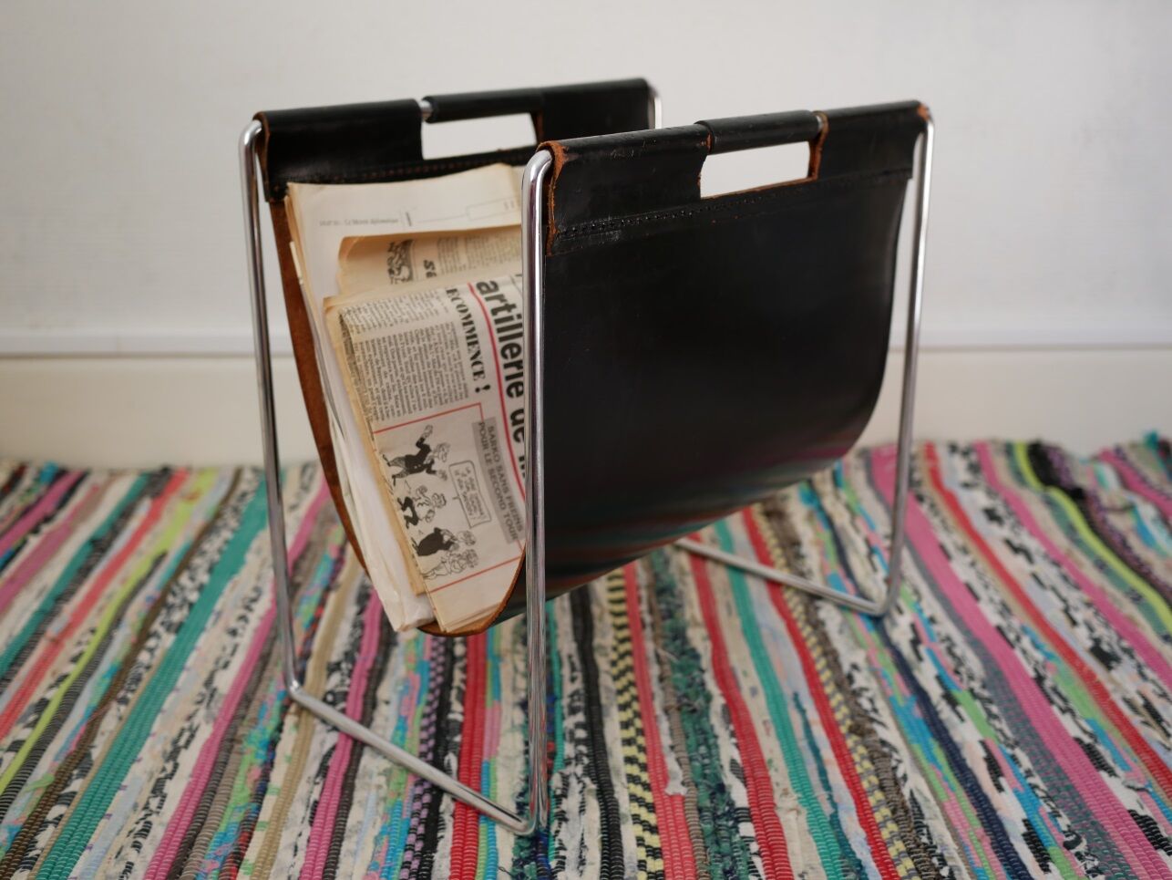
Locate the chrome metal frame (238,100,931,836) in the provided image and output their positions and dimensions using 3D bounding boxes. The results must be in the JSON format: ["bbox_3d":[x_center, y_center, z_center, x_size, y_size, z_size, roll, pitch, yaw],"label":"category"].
[{"bbox_3d":[0.013,-0.024,0.794,0.215,0.334,0.337,17,25,40],"label":"chrome metal frame"}]

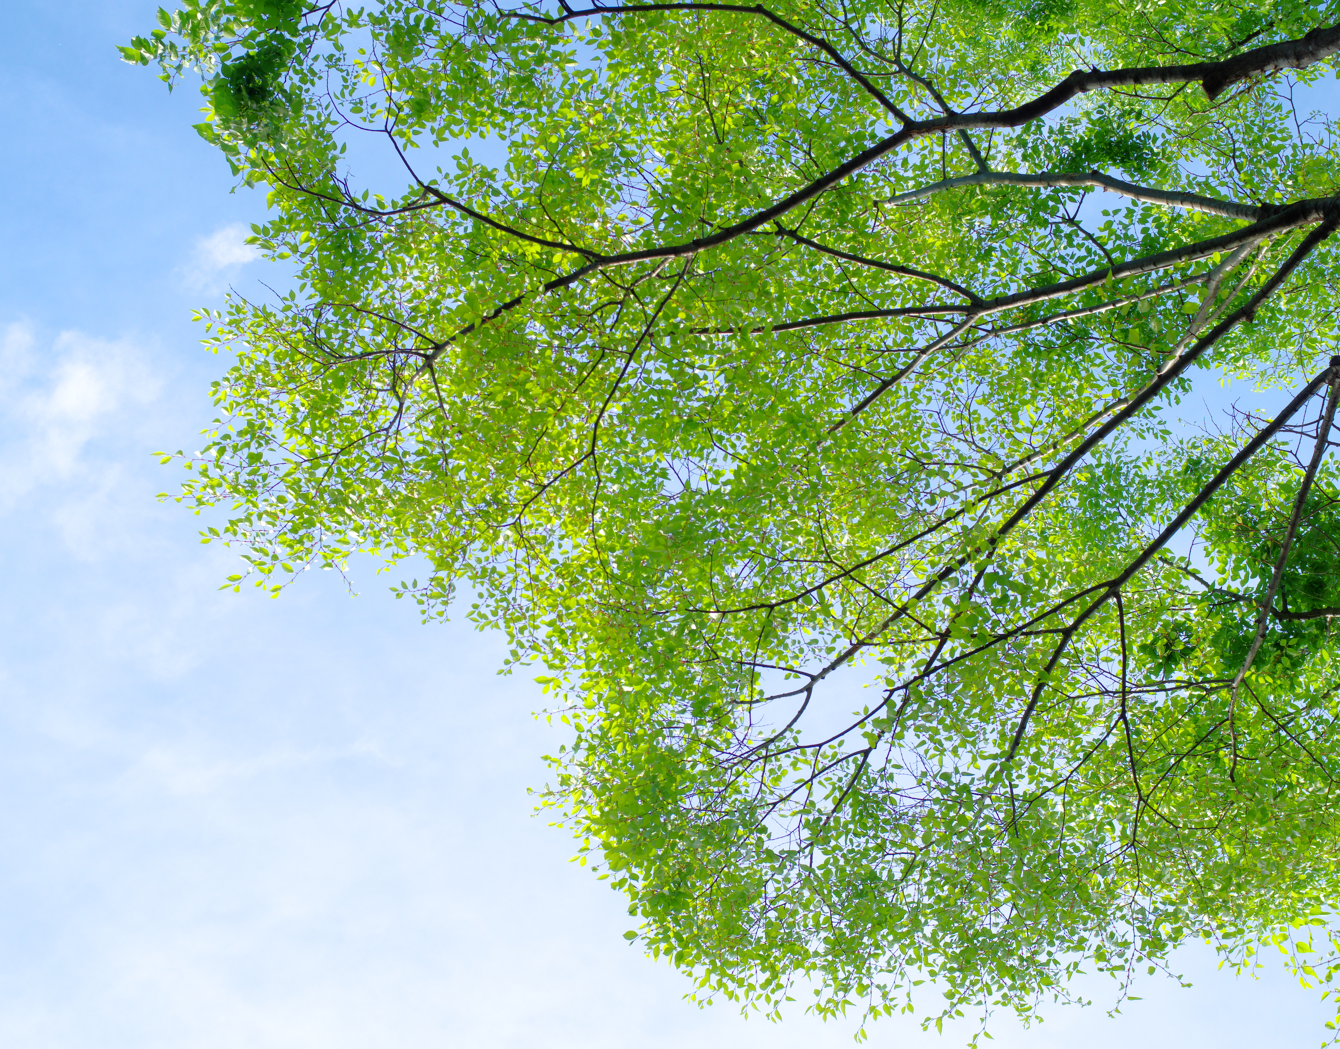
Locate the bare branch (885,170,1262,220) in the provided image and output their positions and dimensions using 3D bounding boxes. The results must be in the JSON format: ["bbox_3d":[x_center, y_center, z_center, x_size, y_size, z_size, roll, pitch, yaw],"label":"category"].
[{"bbox_3d":[1.070,-0.876,7.000,1.020,0.180,0.200,0,-42,0],"label":"bare branch"}]

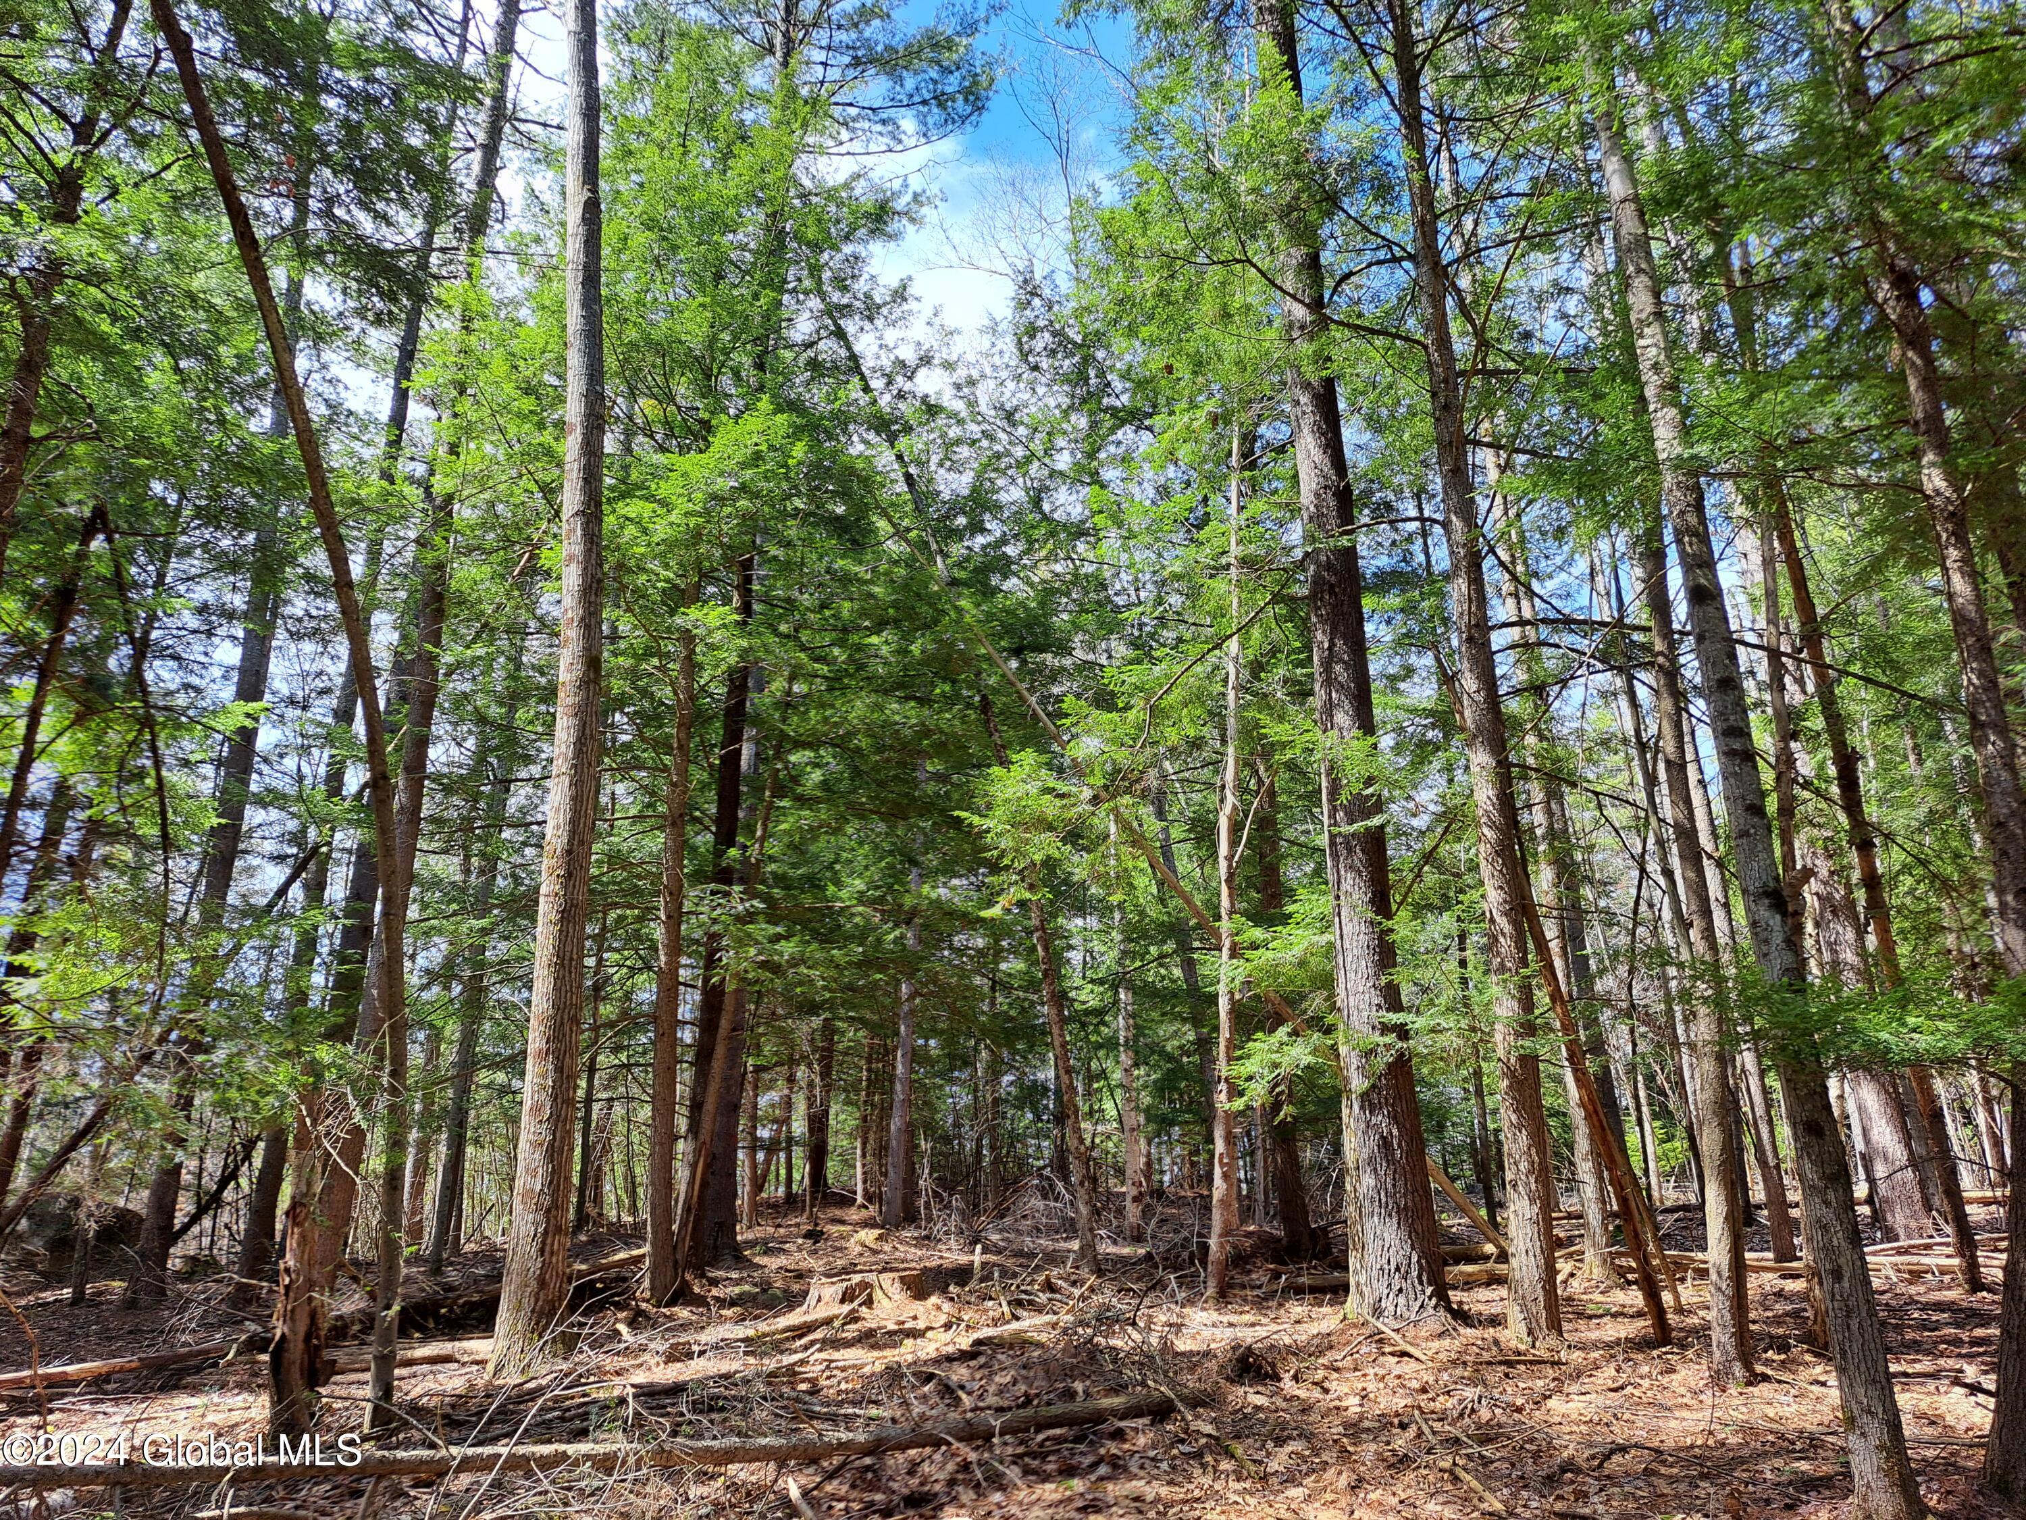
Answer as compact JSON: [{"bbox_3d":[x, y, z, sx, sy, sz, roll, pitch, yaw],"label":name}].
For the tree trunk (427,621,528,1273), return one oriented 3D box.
[{"bbox_3d":[-5.597,1.739,14.795,0.197,6.838,0.197,7,-18,-20],"label":"tree trunk"}]

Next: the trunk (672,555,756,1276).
[{"bbox_3d":[-3.067,1.357,14.780,0.242,7.575,0.242,5,-17,-11],"label":"trunk"}]

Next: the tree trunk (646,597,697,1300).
[{"bbox_3d":[-3.076,1.491,12.884,0.226,6.404,0.226,2,-16,-13],"label":"tree trunk"}]

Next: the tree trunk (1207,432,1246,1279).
[{"bbox_3d":[1.974,0.587,12.881,0.175,8.171,0.175,1,-16,8],"label":"tree trunk"}]

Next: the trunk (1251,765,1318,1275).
[{"bbox_3d":[3.050,2.716,15.921,0.302,5.476,0.302,-4,-16,10],"label":"trunk"}]

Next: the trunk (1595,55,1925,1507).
[{"bbox_3d":[3.532,-0.449,6.946,0.265,7.348,0.265,-11,-19,27],"label":"trunk"}]

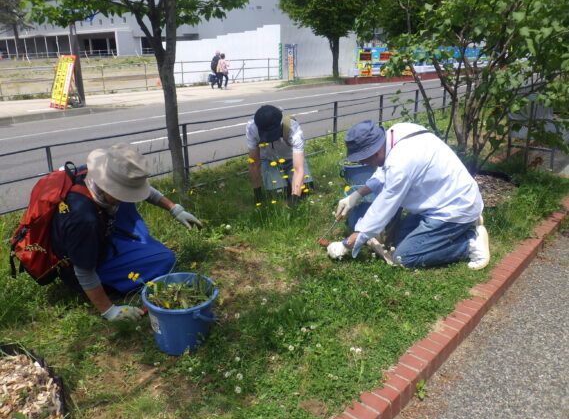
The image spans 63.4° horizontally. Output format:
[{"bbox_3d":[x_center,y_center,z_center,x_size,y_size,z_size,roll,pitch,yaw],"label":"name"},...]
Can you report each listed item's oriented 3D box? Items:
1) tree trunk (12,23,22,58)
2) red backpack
[{"bbox_3d":[-27.263,-17.256,47.000,0.500,3.600,0.500,-1,16,0],"label":"tree trunk"},{"bbox_3d":[-1.200,0.072,2.360,0.220,0.520,0.290,29,24,12],"label":"red backpack"}]

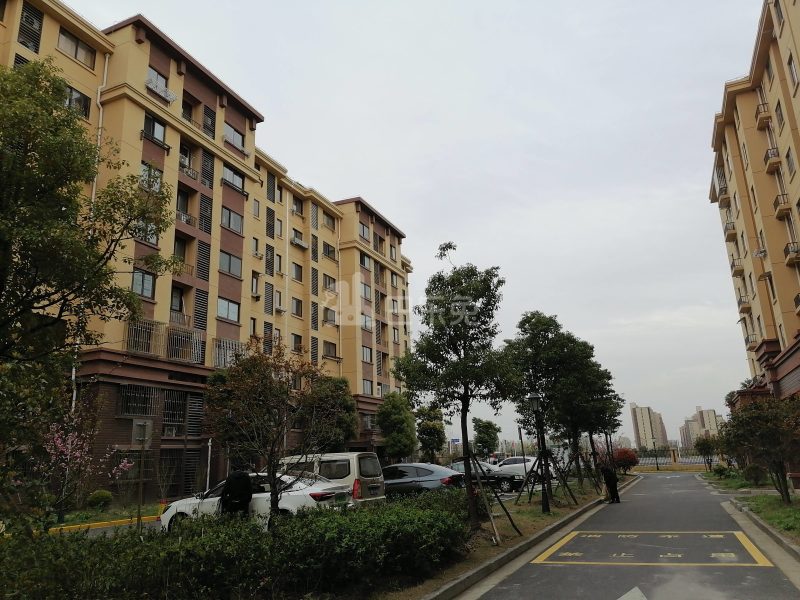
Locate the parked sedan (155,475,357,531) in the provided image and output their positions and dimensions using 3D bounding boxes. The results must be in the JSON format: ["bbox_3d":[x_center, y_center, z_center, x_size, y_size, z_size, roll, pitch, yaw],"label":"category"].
[{"bbox_3d":[-3.476,4.903,14.904,4.680,1.480,1.820,-8,-16,19],"label":"parked sedan"}]

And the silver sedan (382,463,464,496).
[{"bbox_3d":[0.101,6.867,22.982,4.700,1.600,1.880,-8,-16,22],"label":"silver sedan"}]

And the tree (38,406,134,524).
[{"bbox_3d":[-10.730,5.681,21.290,2.750,3.753,2.500,5,-17,-27],"label":"tree"}]

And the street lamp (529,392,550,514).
[{"bbox_3d":[4.059,4.380,18.055,0.400,3.396,0.400,-8,-16,22],"label":"street lamp"}]

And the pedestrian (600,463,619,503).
[{"bbox_3d":[7.542,6.580,22.377,0.660,1.302,0.500,-8,-16,22],"label":"pedestrian"}]

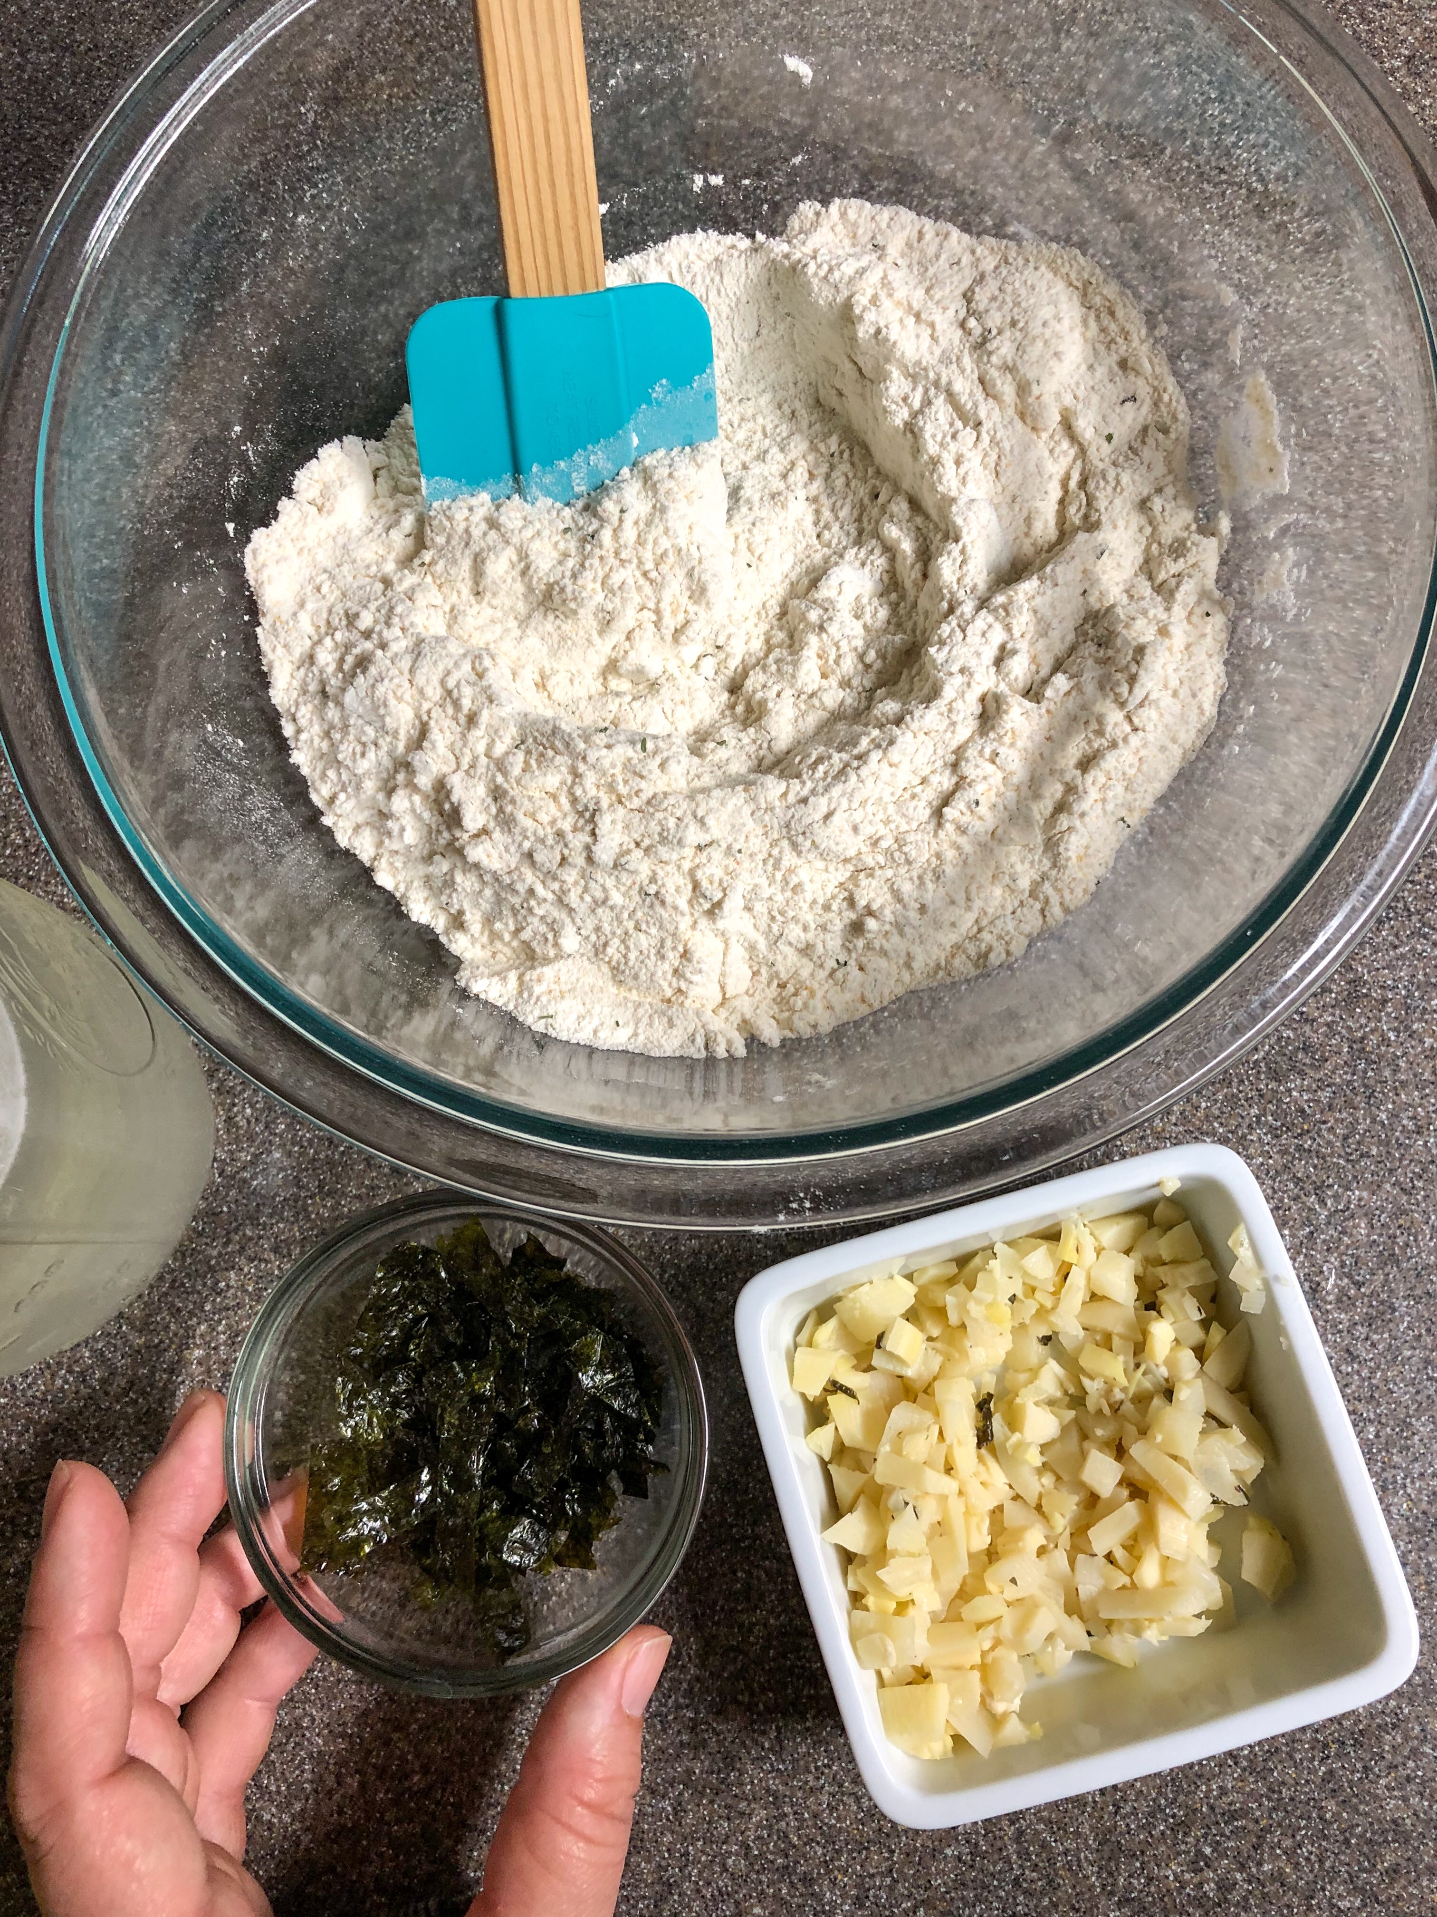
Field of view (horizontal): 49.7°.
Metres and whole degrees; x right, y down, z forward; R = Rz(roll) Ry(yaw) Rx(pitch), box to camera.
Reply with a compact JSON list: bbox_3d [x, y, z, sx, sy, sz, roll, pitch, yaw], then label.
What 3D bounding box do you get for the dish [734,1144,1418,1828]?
[{"bbox_3d":[0.065,0.097,0.302,0.103,0.042,0.103,-17,80,2],"label":"dish"}]

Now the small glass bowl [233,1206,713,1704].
[{"bbox_3d":[-0.045,0.089,0.302,0.090,0.040,0.090,-1,81,4],"label":"small glass bowl"}]

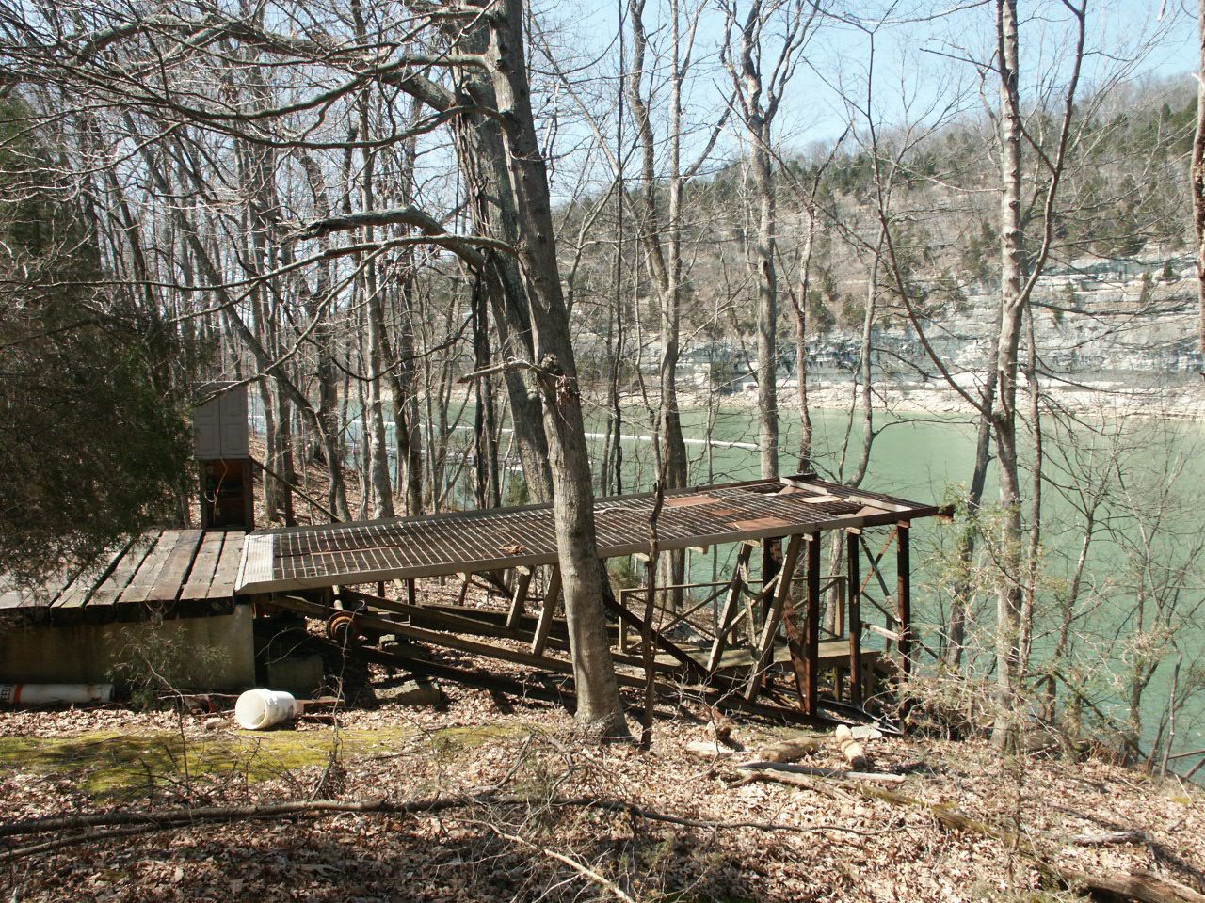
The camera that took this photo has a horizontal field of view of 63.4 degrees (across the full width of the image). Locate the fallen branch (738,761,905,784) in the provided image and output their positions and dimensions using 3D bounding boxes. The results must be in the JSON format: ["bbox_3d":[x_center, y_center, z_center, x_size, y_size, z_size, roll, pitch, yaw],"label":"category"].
[{"bbox_3d":[1.894,2.778,8.410,1.460,0.100,0.120,6,6,-5],"label":"fallen branch"}]

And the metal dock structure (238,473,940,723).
[{"bbox_3d":[-0.091,1.948,11.733,7.700,2.500,3.100,-4,7,-20],"label":"metal dock structure"}]

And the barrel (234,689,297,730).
[{"bbox_3d":[-2.650,2.045,7.730,0.305,0.305,0.370,0,-11,23],"label":"barrel"}]

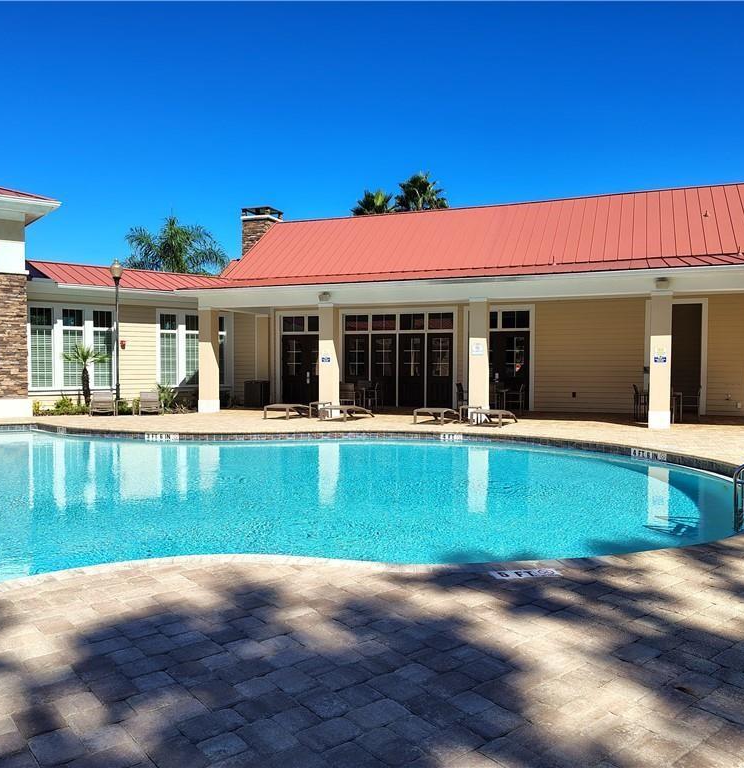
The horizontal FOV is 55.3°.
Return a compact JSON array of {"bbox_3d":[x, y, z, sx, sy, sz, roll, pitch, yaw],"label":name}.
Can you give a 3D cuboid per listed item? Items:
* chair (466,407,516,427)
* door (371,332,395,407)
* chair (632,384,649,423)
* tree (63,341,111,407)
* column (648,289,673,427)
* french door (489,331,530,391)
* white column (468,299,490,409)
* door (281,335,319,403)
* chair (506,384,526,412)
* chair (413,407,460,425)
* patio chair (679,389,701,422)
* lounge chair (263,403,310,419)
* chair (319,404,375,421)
[{"bbox_3d":[2.941,0.789,17.202,0.720,0.360,1.700,1,2,30],"label":"chair"},{"bbox_3d":[0.402,-0.447,23.435,0.900,2.430,0.100,1,2,22],"label":"door"},{"bbox_3d":[7.101,0.473,18.422,0.600,0.900,0.580,1,2,22],"label":"chair"},{"bbox_3d":[-8.801,-0.234,21.850,1.420,2.090,1.420,-1,2,-22],"label":"tree"},{"bbox_3d":[6.442,-0.504,15.842,0.427,3.020,0.427,1,2,22],"label":"column"},{"bbox_3d":[3.958,-0.403,21.999,1.830,2.430,0.100,1,2,22],"label":"french door"},{"bbox_3d":[2.749,-0.586,17.980,0.450,3.080,0.450,1,2,22],"label":"white column"},{"bbox_3d":[-2.321,-0.485,25.165,1.850,2.440,0.100,1,2,22],"label":"door"},{"bbox_3d":[4.135,0.445,20.545,0.600,0.860,0.570,1,2,22],"label":"chair"},{"bbox_3d":[1.656,0.769,17.785,0.720,0.360,1.700,1,2,30],"label":"chair"},{"bbox_3d":[8.549,0.493,19.170,0.600,0.860,0.570,1,2,22],"label":"patio chair"},{"bbox_3d":[-2.064,0.726,19.051,0.720,0.360,1.700,1,2,30],"label":"lounge chair"},{"bbox_3d":[-0.638,0.737,18.612,0.700,0.370,1.750,1,2,22],"label":"chair"}]

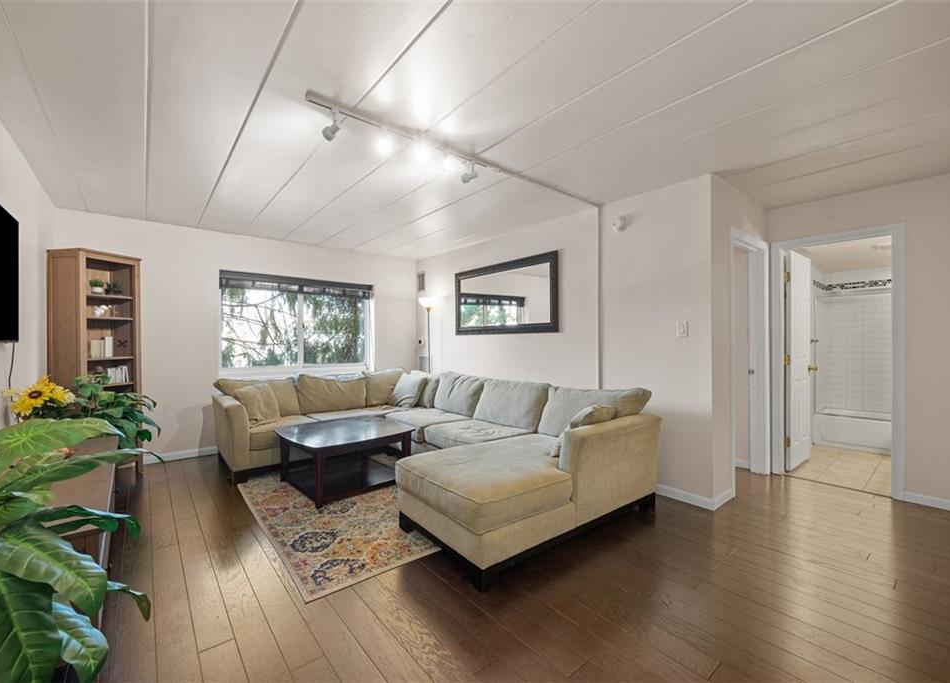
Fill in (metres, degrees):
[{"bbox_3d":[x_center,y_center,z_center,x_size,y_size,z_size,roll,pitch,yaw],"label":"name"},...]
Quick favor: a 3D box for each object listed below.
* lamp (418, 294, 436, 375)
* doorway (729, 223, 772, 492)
[{"bbox_3d":[-0.628,0.306,5.379,0.270,1.800,0.270,0,0,-40],"label":"lamp"},{"bbox_3d":[2.244,0.162,3.316,0.906,2.058,0.130,0,0,-40],"label":"doorway"}]

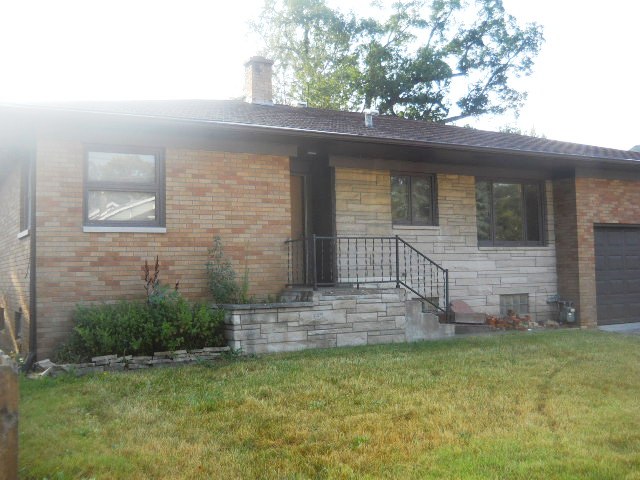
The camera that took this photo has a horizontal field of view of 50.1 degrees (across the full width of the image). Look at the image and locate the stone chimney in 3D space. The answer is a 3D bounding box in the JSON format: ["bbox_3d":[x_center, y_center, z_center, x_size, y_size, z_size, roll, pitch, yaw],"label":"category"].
[{"bbox_3d":[-1.390,-3.583,15.449,0.576,1.150,0.480,1,-4,-28],"label":"stone chimney"}]

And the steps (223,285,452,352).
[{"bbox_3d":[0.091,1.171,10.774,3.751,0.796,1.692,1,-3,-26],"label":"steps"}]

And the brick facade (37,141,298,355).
[{"bbox_3d":[-2.182,0.105,10.113,3.757,2.939,0.300,1,-4,-28],"label":"brick facade"}]

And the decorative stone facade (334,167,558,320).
[{"bbox_3d":[2.586,0.202,13.233,5.289,2.941,0.300,1,-4,-28],"label":"decorative stone facade"}]

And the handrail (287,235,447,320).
[{"bbox_3d":[0.786,0.664,10.946,2.460,1.400,1.000,1,-4,-28],"label":"handrail"}]

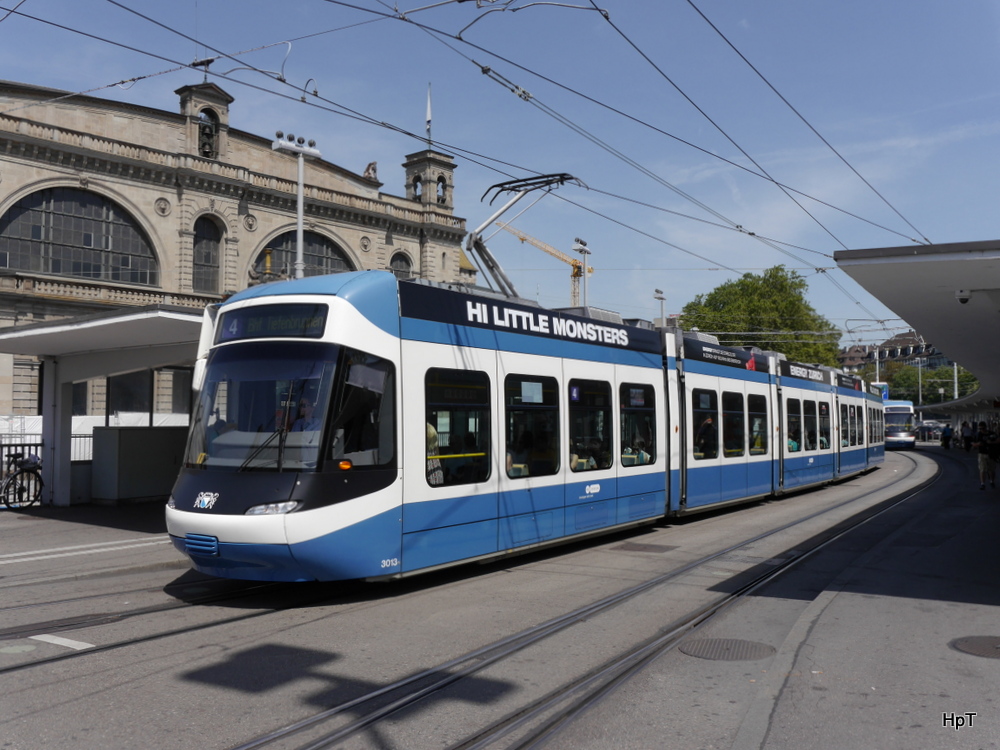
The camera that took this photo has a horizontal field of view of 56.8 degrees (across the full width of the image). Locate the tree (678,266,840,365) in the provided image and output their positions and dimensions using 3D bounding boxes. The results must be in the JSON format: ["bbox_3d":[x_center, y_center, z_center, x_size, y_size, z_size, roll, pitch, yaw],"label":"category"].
[{"bbox_3d":[29.000,-2.500,103.000,18.300,19.400,18.000,0,-3,0],"label":"tree"}]

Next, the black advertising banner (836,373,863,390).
[{"bbox_3d":[10.945,0.266,28.909,0.060,0.370,4.831,-2,-3,29],"label":"black advertising banner"}]

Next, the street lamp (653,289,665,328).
[{"bbox_3d":[11.300,-0.550,65.200,0.600,11.100,1.700,-1,-3,25],"label":"street lamp"}]

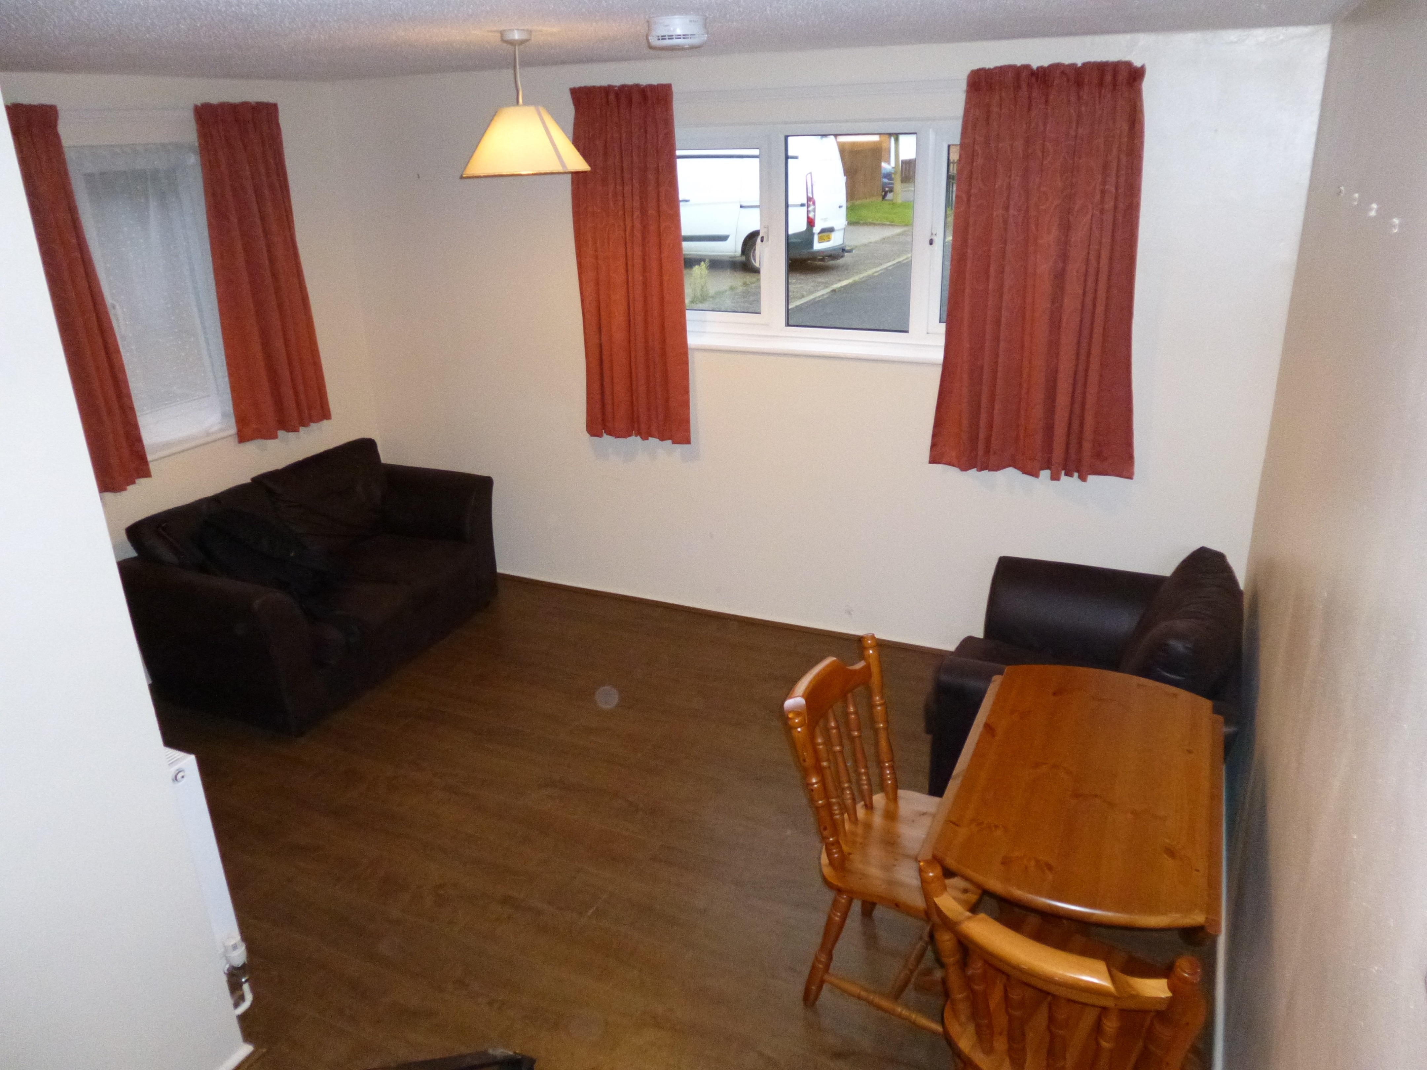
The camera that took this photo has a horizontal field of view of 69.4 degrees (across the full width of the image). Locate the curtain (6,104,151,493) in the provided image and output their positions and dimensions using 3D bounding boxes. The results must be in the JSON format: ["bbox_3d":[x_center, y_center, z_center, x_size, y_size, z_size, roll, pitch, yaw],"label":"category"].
[{"bbox_3d":[-2.356,-0.794,3.687,0.120,1.405,0.470,8,23,23],"label":"curtain"}]

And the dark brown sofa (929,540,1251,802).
[{"bbox_3d":[1.299,0.442,3.576,0.900,0.770,1.030,8,23,23],"label":"dark brown sofa"}]

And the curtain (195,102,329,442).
[{"bbox_3d":[-1.963,-1.120,4.494,0.120,1.405,0.540,8,23,23],"label":"curtain"}]

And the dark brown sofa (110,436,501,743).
[{"bbox_3d":[-1.705,0.115,4.553,0.863,0.810,1.450,8,23,23],"label":"dark brown sofa"}]

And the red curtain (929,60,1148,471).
[{"bbox_3d":[1.185,-0.891,3.718,0.735,1.455,0.130,8,23,23],"label":"red curtain"}]

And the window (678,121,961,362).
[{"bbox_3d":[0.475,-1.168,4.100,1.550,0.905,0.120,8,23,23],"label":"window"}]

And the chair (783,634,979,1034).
[{"bbox_3d":[0.490,0.778,2.585,0.465,0.906,0.440,12,25,30],"label":"chair"}]

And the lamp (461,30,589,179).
[{"bbox_3d":[-0.538,-1.214,2.913,0.360,0.375,0.360,-1,21,0],"label":"lamp"}]

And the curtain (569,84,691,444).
[{"bbox_3d":[-0.350,-1.103,4.386,0.530,1.475,0.120,8,23,23],"label":"curtain"}]

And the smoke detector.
[{"bbox_3d":[-0.091,-1.280,2.627,0.147,0.065,0.147,-1,21,0],"label":"smoke detector"}]

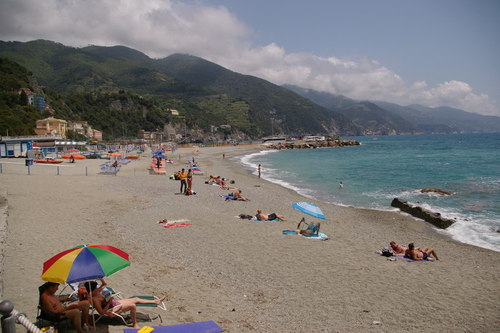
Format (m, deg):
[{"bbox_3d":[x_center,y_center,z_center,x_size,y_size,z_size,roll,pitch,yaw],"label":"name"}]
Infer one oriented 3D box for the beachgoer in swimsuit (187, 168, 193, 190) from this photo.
[{"bbox_3d":[-4.389,1.016,27.200,0.360,1.650,0.480,-4,6,-37],"label":"beachgoer in swimsuit"}]

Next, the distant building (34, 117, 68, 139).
[{"bbox_3d":[-83.446,-16.226,158.000,8.500,9.000,8.500,2,6,30],"label":"distant building"}]

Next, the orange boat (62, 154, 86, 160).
[{"bbox_3d":[-28.168,-1.440,60.000,3.500,0.850,2.600,-1,5,0],"label":"orange boat"}]

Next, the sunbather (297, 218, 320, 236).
[{"bbox_3d":[2.628,2.740,16.700,1.100,0.720,0.550,1,5,20],"label":"sunbather"}]

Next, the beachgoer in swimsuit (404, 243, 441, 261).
[{"bbox_3d":[6.201,3.056,13.400,1.220,0.600,0.580,0,5,7],"label":"beachgoer in swimsuit"}]

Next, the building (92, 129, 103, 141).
[{"bbox_3d":[-107.795,-22.478,265.000,5.600,7.600,4.800,-5,7,-43],"label":"building"}]

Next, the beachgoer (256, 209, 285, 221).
[{"bbox_3d":[1.092,2.533,19.500,1.500,0.500,0.500,0,5,7],"label":"beachgoer"}]

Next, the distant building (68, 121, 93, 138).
[{"bbox_3d":[-65.171,-14.310,145.000,9.700,6.800,8.500,-2,5,-14],"label":"distant building"}]

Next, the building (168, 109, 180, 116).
[{"bbox_3d":[-88.023,-63.025,440.000,9.500,7.000,7.500,-3,6,-30],"label":"building"}]

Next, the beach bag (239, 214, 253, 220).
[{"bbox_3d":[-0.241,2.734,20.100,0.700,0.300,0.400,-1,5,0],"label":"beach bag"}]

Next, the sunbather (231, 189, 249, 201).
[{"bbox_3d":[-0.709,1.930,25.300,1.100,0.750,0.600,4,7,41],"label":"sunbather"}]

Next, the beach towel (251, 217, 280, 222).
[{"bbox_3d":[0.854,2.865,20.000,1.650,0.080,0.800,-1,5,0],"label":"beach towel"}]

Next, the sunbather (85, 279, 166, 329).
[{"bbox_3d":[-2.590,2.861,7.800,1.500,0.880,0.620,-1,5,-6],"label":"sunbather"}]

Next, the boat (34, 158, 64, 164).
[{"bbox_3d":[-27.584,-0.673,51.500,4.000,0.750,1.600,0,5,11],"label":"boat"}]

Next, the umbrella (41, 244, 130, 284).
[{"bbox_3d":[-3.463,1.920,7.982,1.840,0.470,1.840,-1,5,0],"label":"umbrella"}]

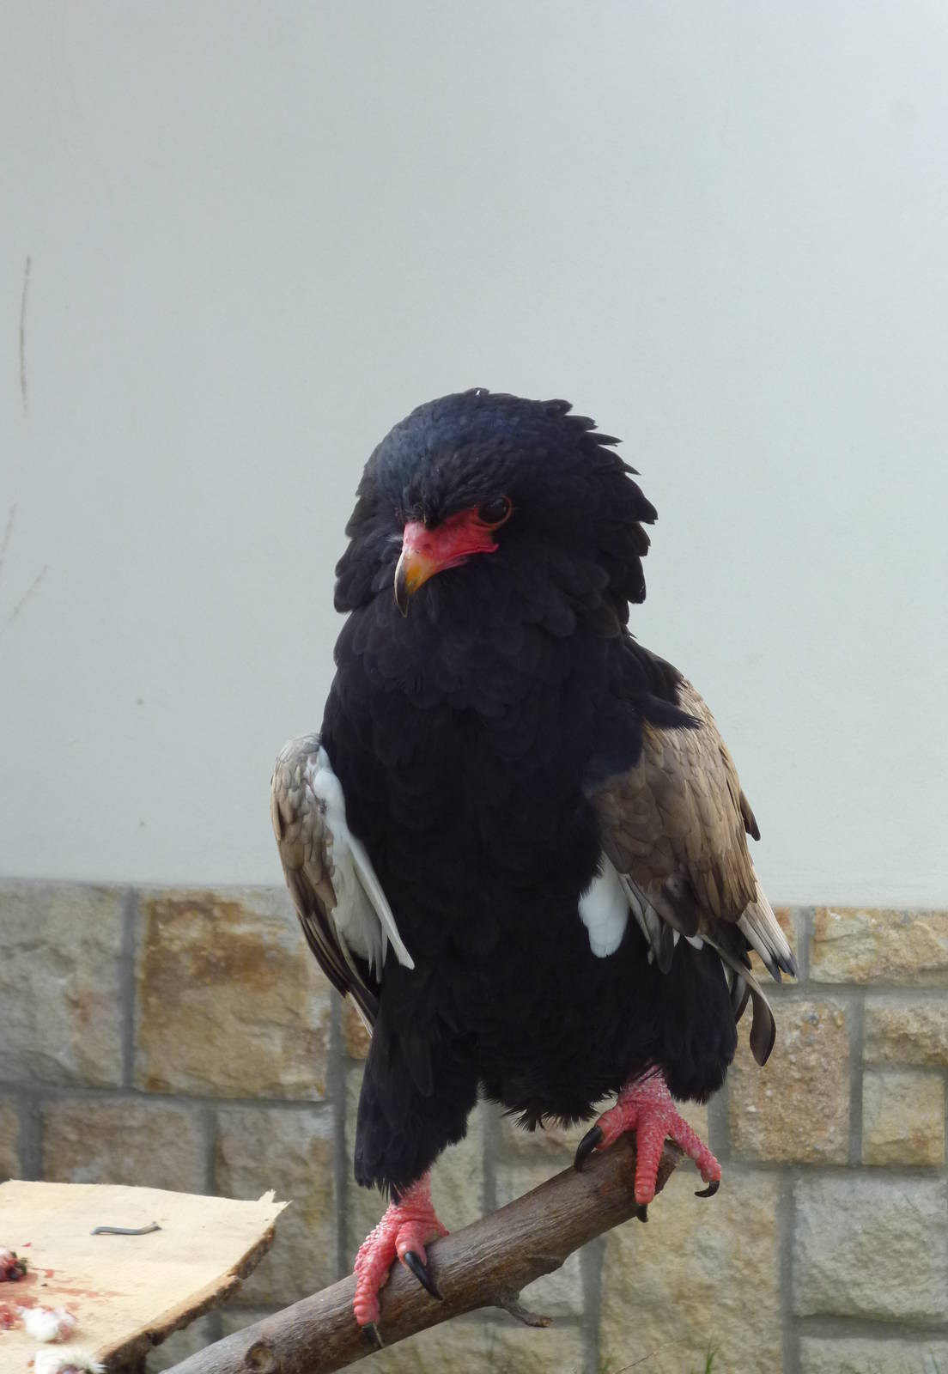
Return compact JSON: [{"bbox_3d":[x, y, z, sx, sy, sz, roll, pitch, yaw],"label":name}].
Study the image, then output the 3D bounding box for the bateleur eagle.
[{"bbox_3d":[0.036,0.100,2.020,0.280,0.535,0.290,3,10,20],"label":"bateleur eagle"}]

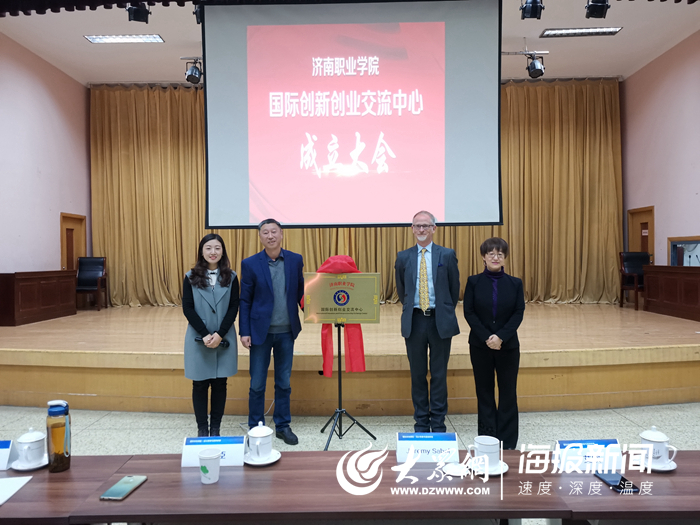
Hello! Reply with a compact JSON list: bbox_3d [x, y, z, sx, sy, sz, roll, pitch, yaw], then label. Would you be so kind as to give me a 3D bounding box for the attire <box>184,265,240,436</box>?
[{"bbox_3d":[-1.110,0.723,4.200,0.440,1.350,0.300,-1,1,-9],"label":"attire"}]

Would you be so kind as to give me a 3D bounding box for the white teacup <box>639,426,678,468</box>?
[{"bbox_3d":[1.028,0.612,1.749,0.114,0.130,0.087,0,1,32],"label":"white teacup"}]

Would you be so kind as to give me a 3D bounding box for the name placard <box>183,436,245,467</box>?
[{"bbox_3d":[-0.471,0.655,1.845,0.212,0.088,0.085,-1,1,-1],"label":"name placard"}]

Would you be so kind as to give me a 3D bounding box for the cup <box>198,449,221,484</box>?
[{"bbox_3d":[-0.448,0.655,1.680,0.071,0.091,0.071,-1,1,0],"label":"cup"}]

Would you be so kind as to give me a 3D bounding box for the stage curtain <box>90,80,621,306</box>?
[{"bbox_3d":[0.115,-1.297,10.100,10.150,4.280,0.300,-1,1,1],"label":"stage curtain"}]

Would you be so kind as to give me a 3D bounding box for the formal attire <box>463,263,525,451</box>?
[{"bbox_3d":[1.069,0.709,3.938,0.480,1.360,0.300,0,1,12],"label":"formal attire"}]

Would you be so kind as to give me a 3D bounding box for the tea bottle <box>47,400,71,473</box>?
[{"bbox_3d":[-0.993,0.588,1.788,0.075,0.237,0.075,-1,1,-17],"label":"tea bottle"}]

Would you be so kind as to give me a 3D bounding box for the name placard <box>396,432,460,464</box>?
[{"bbox_3d":[0.273,0.641,1.851,0.212,0.096,0.075,-1,1,3],"label":"name placard"}]

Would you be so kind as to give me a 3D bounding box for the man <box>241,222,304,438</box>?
[{"bbox_3d":[-0.622,0.536,4.190,0.500,1.765,0.320,-1,1,-7],"label":"man"}]

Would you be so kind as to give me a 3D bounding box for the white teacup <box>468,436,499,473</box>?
[{"bbox_3d":[0.442,0.633,1.728,0.110,0.100,0.083,-1,1,-32],"label":"white teacup"}]

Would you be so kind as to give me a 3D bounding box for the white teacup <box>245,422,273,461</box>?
[{"bbox_3d":[-0.318,0.625,1.851,0.090,0.130,0.112,-1,1,7],"label":"white teacup"}]

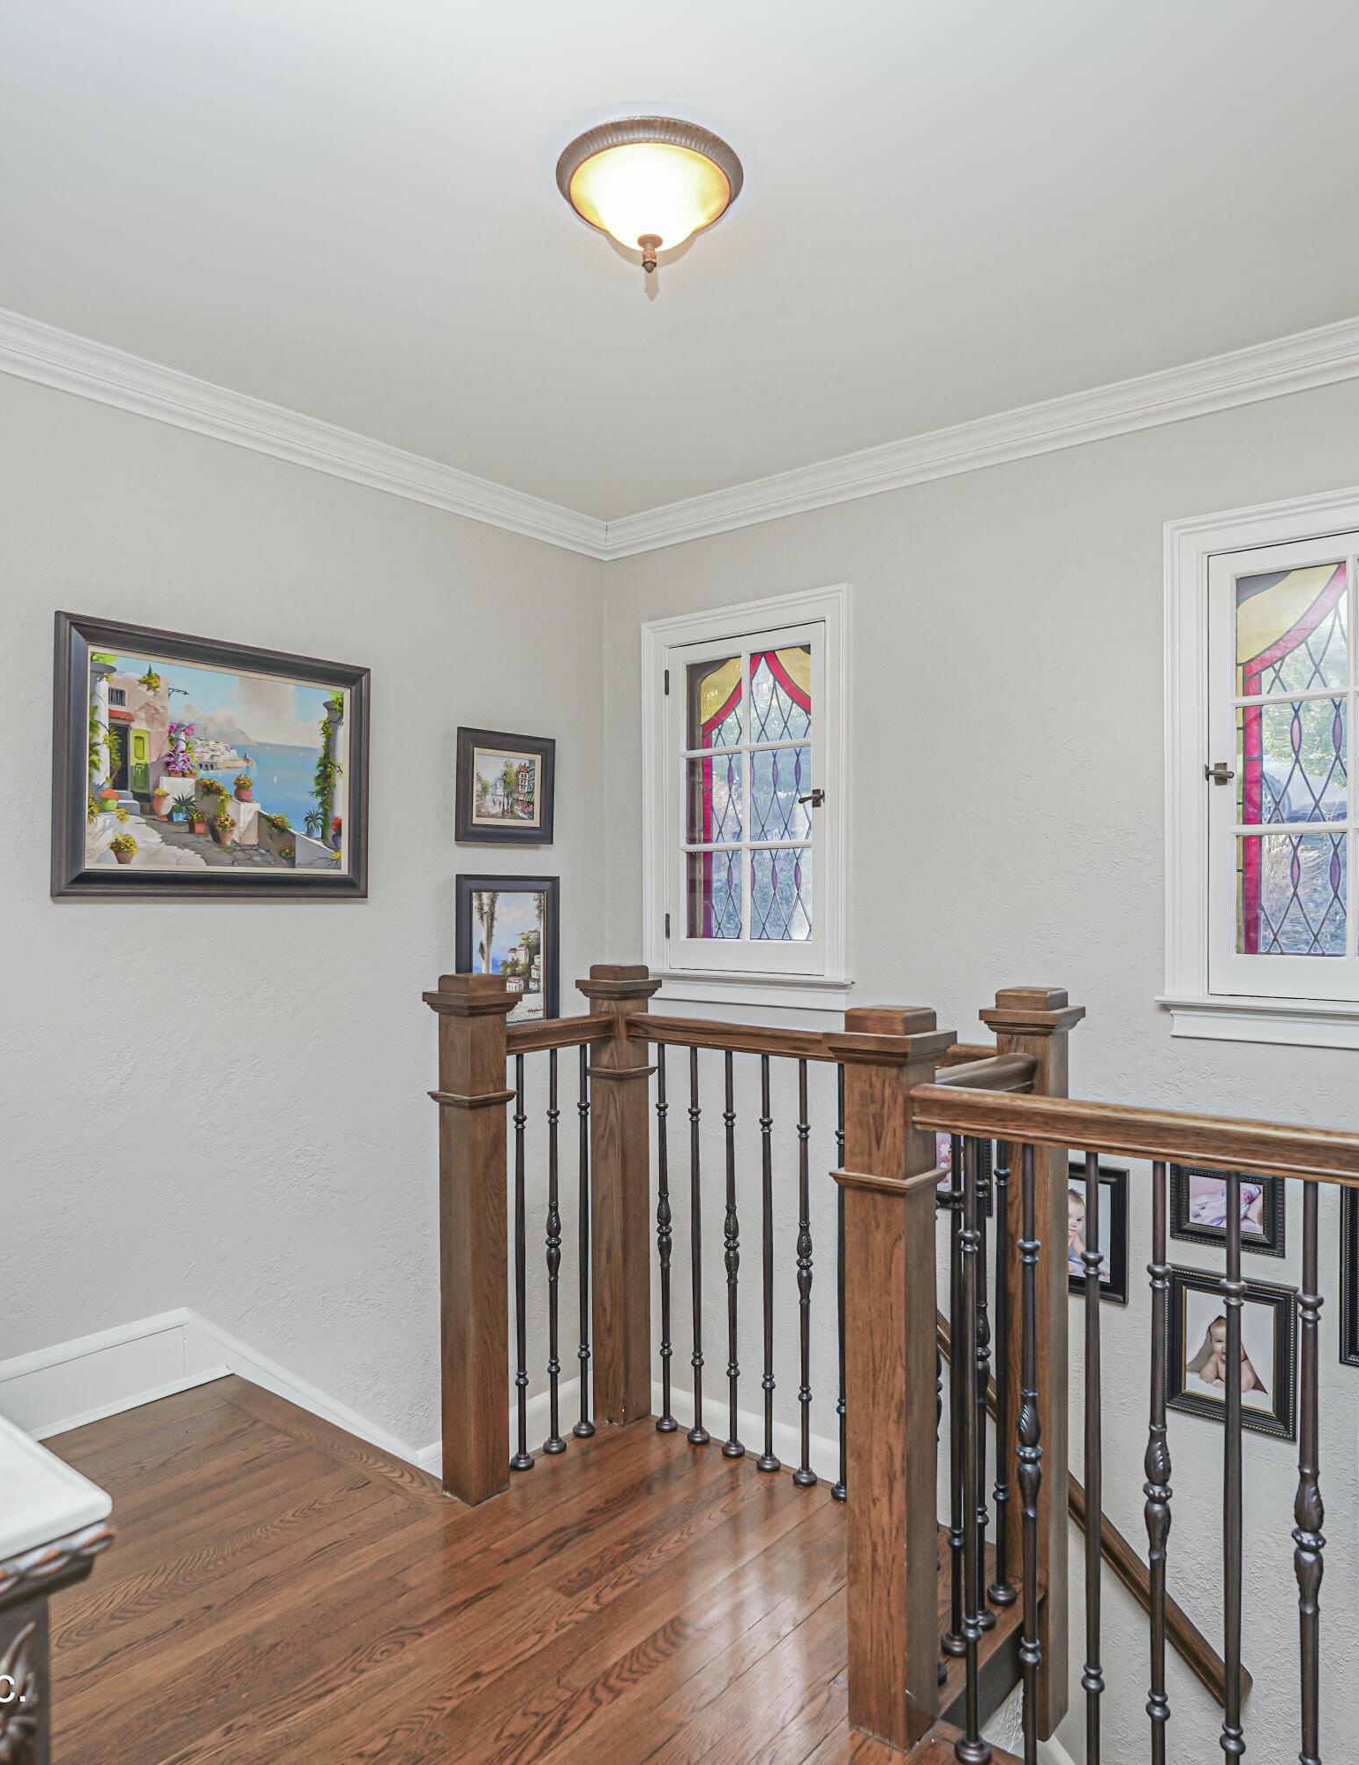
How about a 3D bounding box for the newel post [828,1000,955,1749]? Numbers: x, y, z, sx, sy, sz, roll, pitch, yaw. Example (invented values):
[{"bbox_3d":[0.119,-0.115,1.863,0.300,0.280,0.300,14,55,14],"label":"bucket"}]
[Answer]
[{"bbox_3d":[0.310,0.699,1.710,0.140,1.034,0.140,0,0,38],"label":"newel post"}]

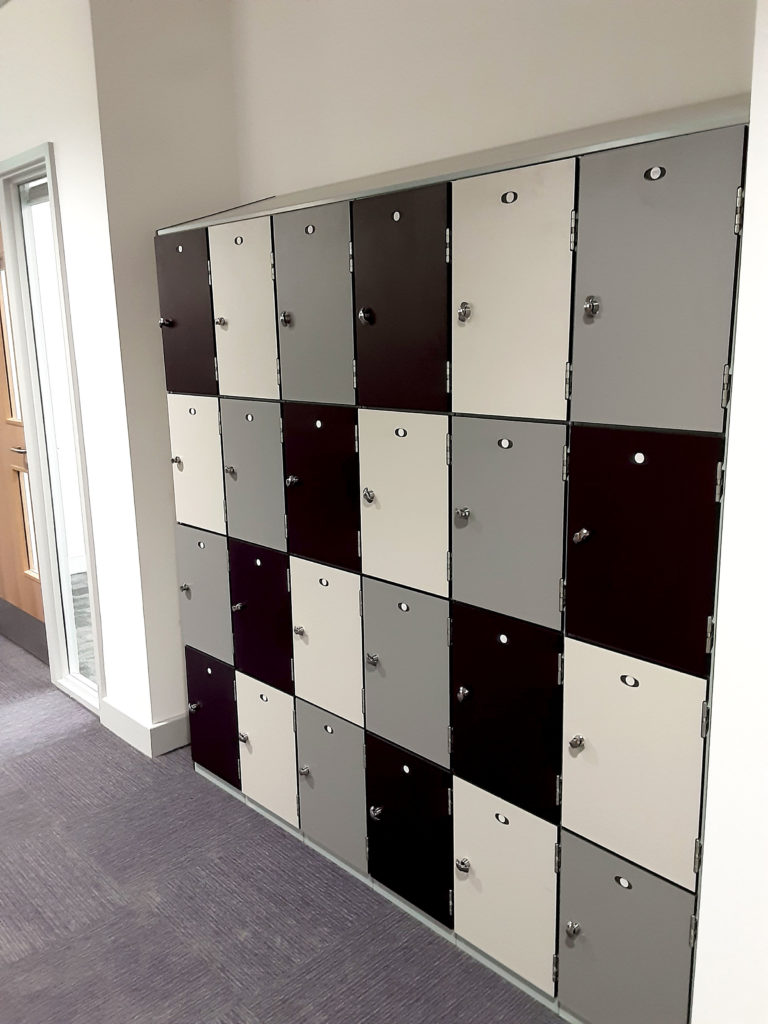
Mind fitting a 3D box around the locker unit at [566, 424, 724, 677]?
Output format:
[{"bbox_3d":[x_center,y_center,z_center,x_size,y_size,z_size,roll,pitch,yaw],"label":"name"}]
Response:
[{"bbox_3d":[0.617,0.025,1.645,0.447,0.418,0.298,-13,17,-42],"label":"locker unit"}]

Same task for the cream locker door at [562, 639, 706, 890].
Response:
[{"bbox_3d":[0.474,0.475,1.596,0.020,0.420,0.293,-13,17,-42],"label":"cream locker door"}]

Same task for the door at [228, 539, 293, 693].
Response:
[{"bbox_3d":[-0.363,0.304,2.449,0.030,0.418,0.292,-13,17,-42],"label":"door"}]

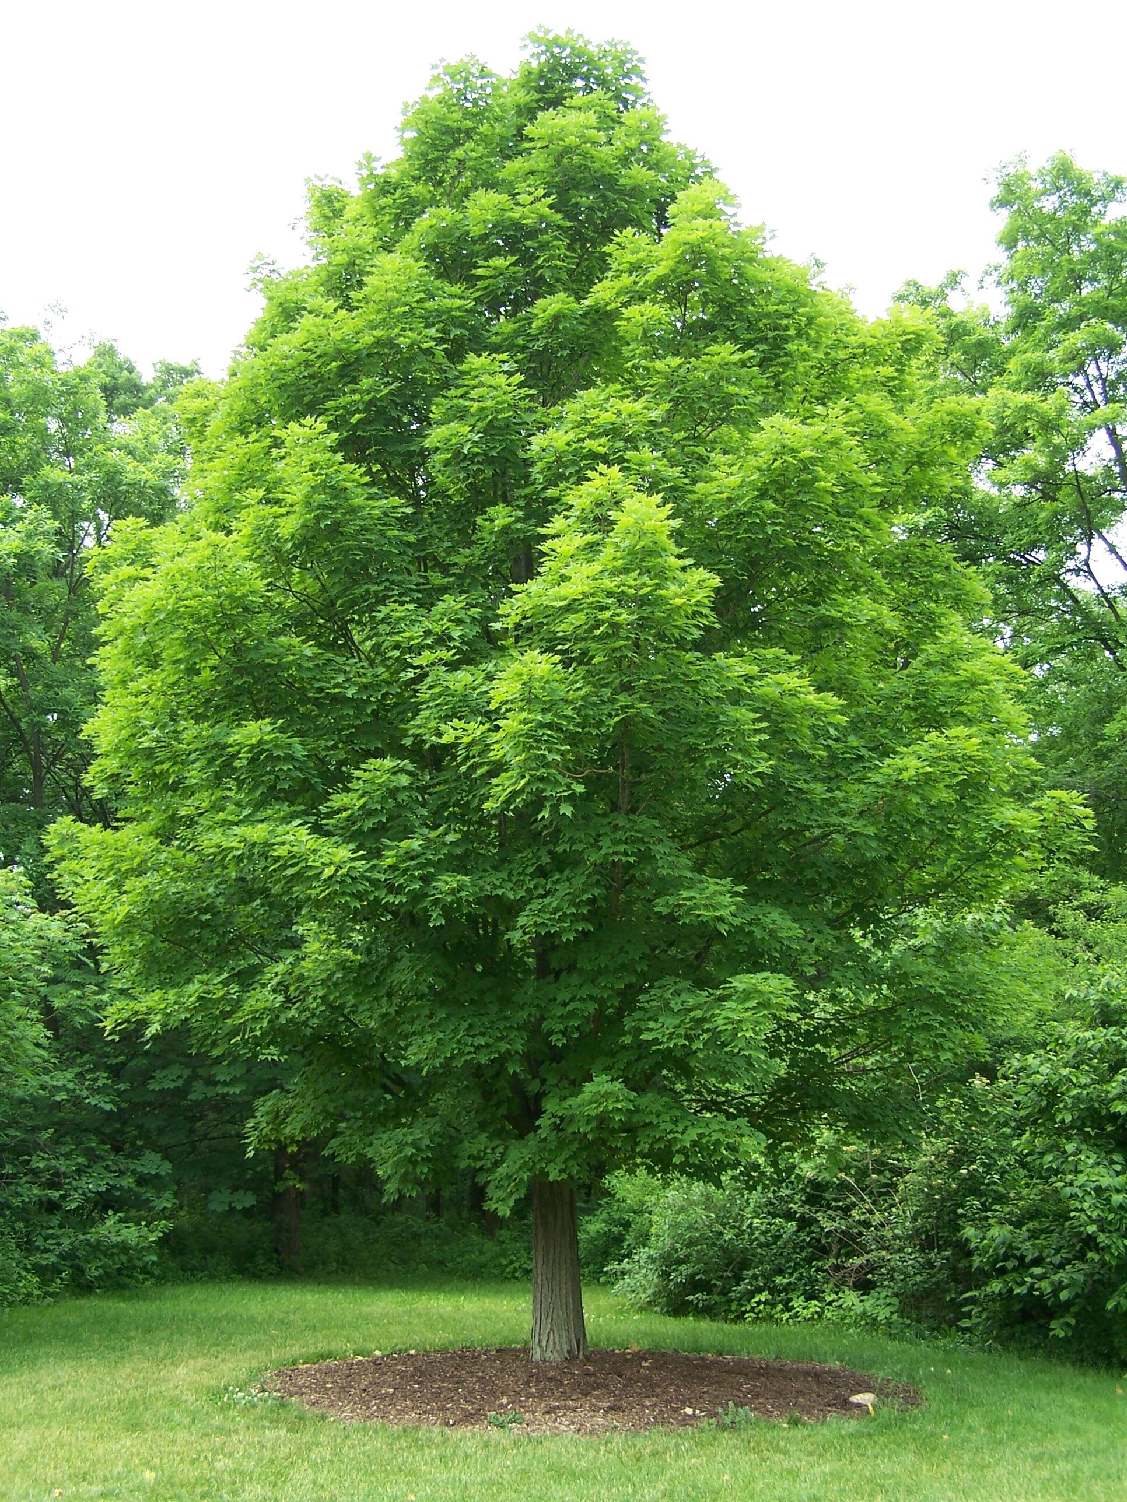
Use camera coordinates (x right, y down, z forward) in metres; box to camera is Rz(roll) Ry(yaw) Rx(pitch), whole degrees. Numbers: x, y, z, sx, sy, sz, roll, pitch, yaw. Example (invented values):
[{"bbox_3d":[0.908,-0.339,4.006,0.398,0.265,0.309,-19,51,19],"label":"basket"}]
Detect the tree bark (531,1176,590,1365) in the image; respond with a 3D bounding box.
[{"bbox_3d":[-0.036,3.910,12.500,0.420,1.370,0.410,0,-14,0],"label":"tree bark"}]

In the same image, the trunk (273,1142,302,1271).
[{"bbox_3d":[-3.789,6.279,22.654,0.360,1.787,0.360,0,-14,0],"label":"trunk"}]

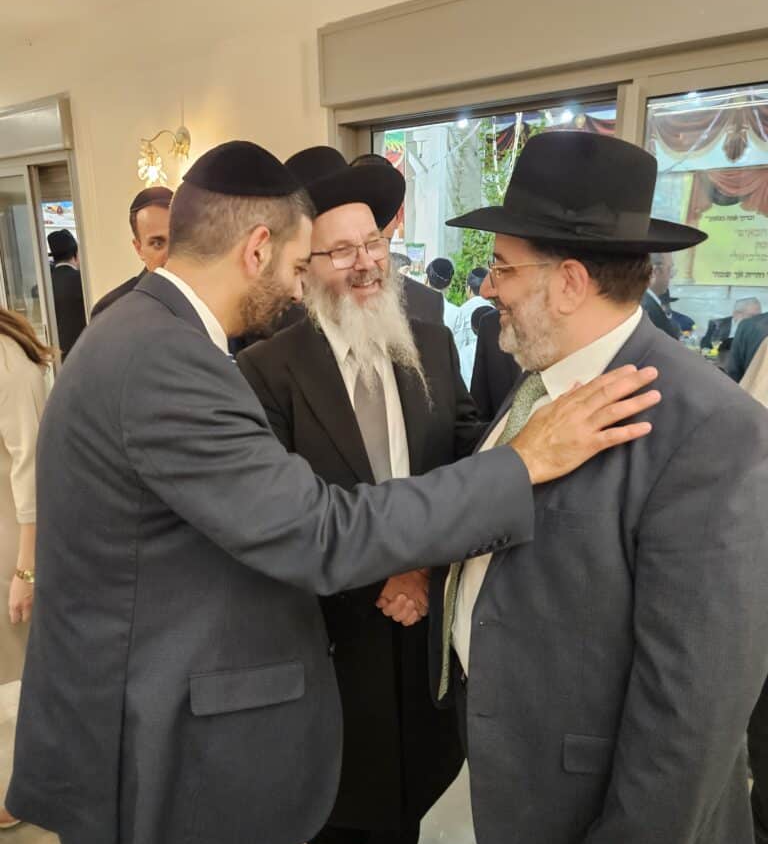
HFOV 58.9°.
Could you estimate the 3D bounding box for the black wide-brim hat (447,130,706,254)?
[{"bbox_3d":[0.269,-0.317,0.945,0.365,0.150,0.320,7,20,11],"label":"black wide-brim hat"}]

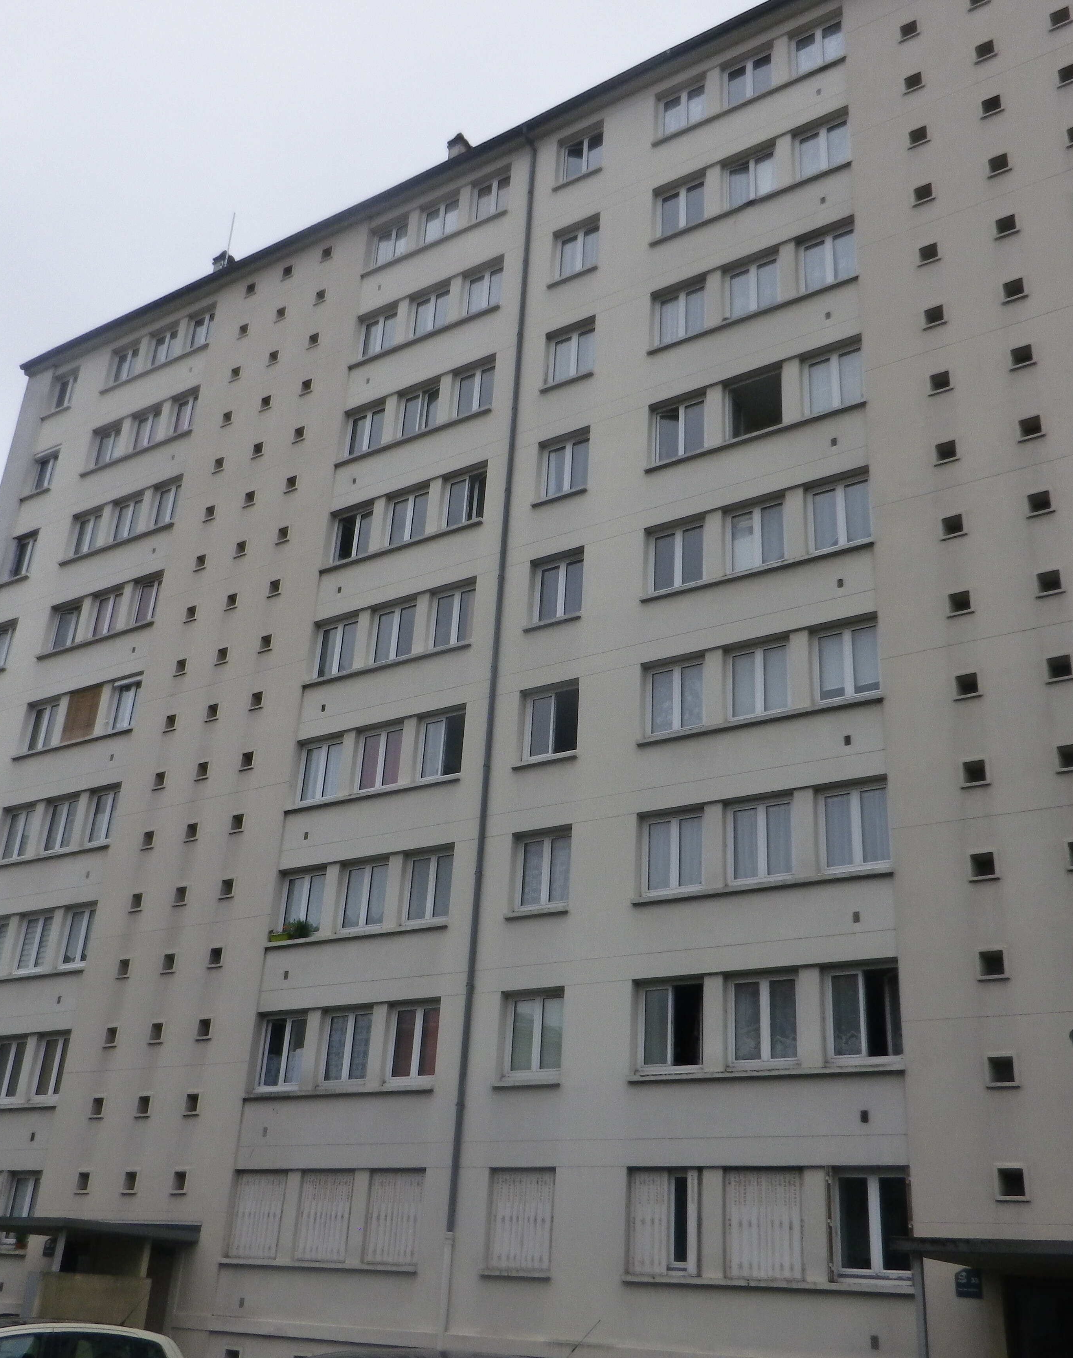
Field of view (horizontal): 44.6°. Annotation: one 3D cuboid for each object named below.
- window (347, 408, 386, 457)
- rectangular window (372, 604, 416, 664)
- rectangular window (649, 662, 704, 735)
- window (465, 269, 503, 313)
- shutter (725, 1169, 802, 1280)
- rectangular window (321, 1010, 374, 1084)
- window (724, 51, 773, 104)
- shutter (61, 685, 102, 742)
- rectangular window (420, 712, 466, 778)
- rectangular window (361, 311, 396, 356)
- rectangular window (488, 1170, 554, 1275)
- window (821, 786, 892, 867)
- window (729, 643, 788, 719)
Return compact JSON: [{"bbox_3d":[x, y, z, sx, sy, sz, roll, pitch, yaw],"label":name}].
[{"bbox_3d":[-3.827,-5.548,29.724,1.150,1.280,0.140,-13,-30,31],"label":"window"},{"bbox_3d":[-2.769,-0.937,26.347,1.167,1.251,0.120,-13,-30,31],"label":"rectangular window"},{"bbox_3d":[2.359,0.328,21.945,1.108,1.289,0.140,-13,-30,31],"label":"rectangular window"},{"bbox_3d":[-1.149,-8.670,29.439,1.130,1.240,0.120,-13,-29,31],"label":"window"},{"bbox_3d":[3.107,7.316,17.582,1.169,1.390,0.100,-13,-30,31],"label":"shutter"},{"bbox_3d":[-3.320,6.488,23.072,1.090,1.251,0.130,-12,-29,31],"label":"rectangular window"},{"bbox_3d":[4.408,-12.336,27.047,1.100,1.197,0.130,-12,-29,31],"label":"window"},{"bbox_3d":[-10.732,0.837,31.060,1.232,1.287,0.080,-13,-30,31],"label":"shutter"},{"bbox_3d":[-1.703,1.266,24.445,1.108,1.289,0.140,-13,-30,31],"label":"rectangular window"},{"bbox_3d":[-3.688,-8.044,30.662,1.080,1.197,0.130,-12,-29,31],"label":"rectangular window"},{"bbox_3d":[-0.194,8.097,19.662,1.170,1.370,0.120,-13,-30,31],"label":"rectangular window"},{"bbox_3d":[4.733,2.176,19.243,1.134,1.251,0.120,-13,-30,31],"label":"window"},{"bbox_3d":[3.630,0.035,21.163,1.108,1.289,0.140,-13,-30,31],"label":"window"}]

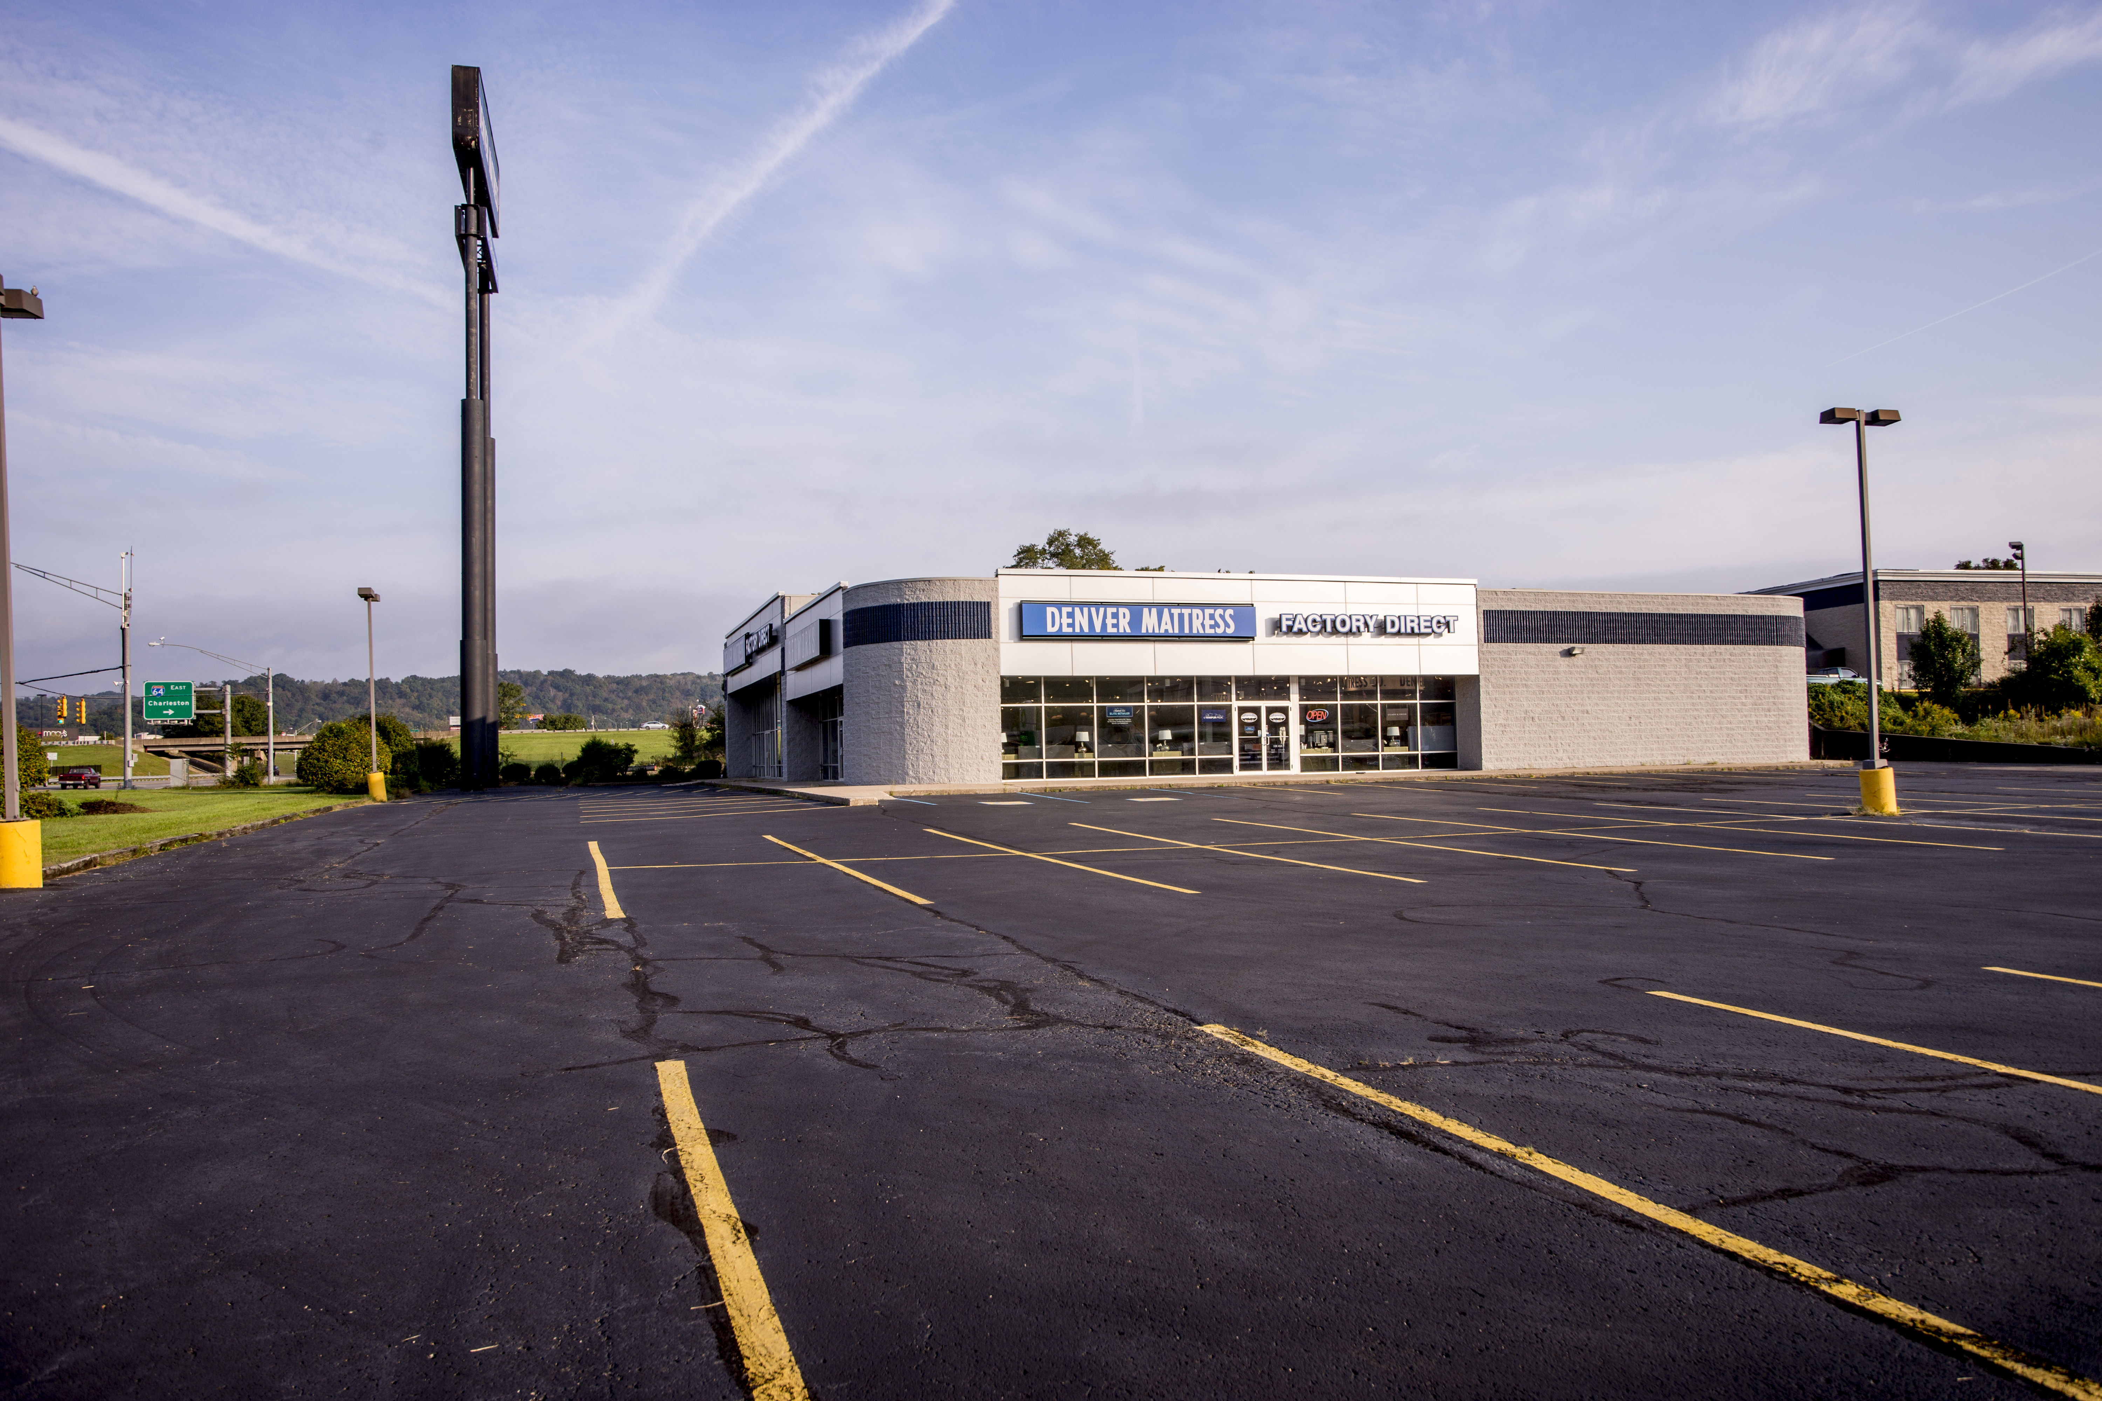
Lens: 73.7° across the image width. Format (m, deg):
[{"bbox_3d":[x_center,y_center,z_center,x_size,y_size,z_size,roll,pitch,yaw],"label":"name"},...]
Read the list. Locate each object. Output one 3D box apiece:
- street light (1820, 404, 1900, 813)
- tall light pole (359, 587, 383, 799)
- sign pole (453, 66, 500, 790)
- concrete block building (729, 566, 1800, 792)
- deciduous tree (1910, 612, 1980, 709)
[{"bbox_3d":[14.024,-1.533,23.980,1.500,6.900,0.580,0,-3,-19],"label":"street light"},{"bbox_3d":[-22.601,-0.186,46.822,0.600,7.000,1.500,0,-3,-19],"label":"tall light pole"},{"bbox_3d":[-19.182,-8.317,46.871,0.950,22.700,7.500,0,-3,-19],"label":"sign pole"},{"bbox_3d":[5.295,-0.478,59.191,33.800,6.950,36.800,0,-3,-19],"label":"concrete block building"},{"bbox_3d":[37.329,-1.674,59.002,2.650,4.150,2.650,-3,-3,32],"label":"deciduous tree"}]

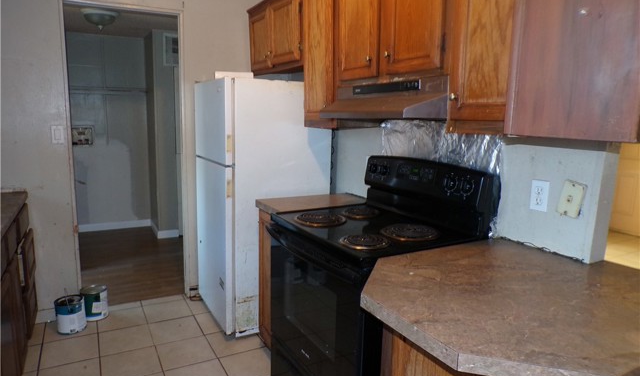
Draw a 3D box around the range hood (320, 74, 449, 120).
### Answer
[{"bbox_3d":[0.369,-0.376,1.974,0.504,0.158,0.756,-4,11,-28],"label":"range hood"}]

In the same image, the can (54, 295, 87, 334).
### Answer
[{"bbox_3d":[-1.618,0.826,2.888,0.168,0.194,0.168,-4,11,-28],"label":"can"}]

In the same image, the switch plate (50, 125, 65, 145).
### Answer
[{"bbox_3d":[-1.675,-0.338,2.833,0.070,0.114,0.008,-4,11,-28],"label":"switch plate"}]

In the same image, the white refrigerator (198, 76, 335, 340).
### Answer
[{"bbox_3d":[-0.421,0.087,3.175,0.726,1.616,0.736,-4,11,-28],"label":"white refrigerator"}]

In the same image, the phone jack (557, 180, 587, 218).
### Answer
[{"bbox_3d":[0.918,0.043,1.627,0.012,0.120,0.074,-4,19,-28],"label":"phone jack"}]

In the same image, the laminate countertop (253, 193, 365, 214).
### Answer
[{"bbox_3d":[-0.030,0.106,2.658,0.612,0.037,0.364,-4,11,-28],"label":"laminate countertop"}]

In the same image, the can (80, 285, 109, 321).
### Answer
[{"bbox_3d":[-1.557,0.797,3.071,0.166,0.193,0.166,-4,11,-28],"label":"can"}]

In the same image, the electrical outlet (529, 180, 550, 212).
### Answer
[{"bbox_3d":[0.867,0.031,1.754,0.009,0.118,0.074,-4,11,-28],"label":"electrical outlet"}]

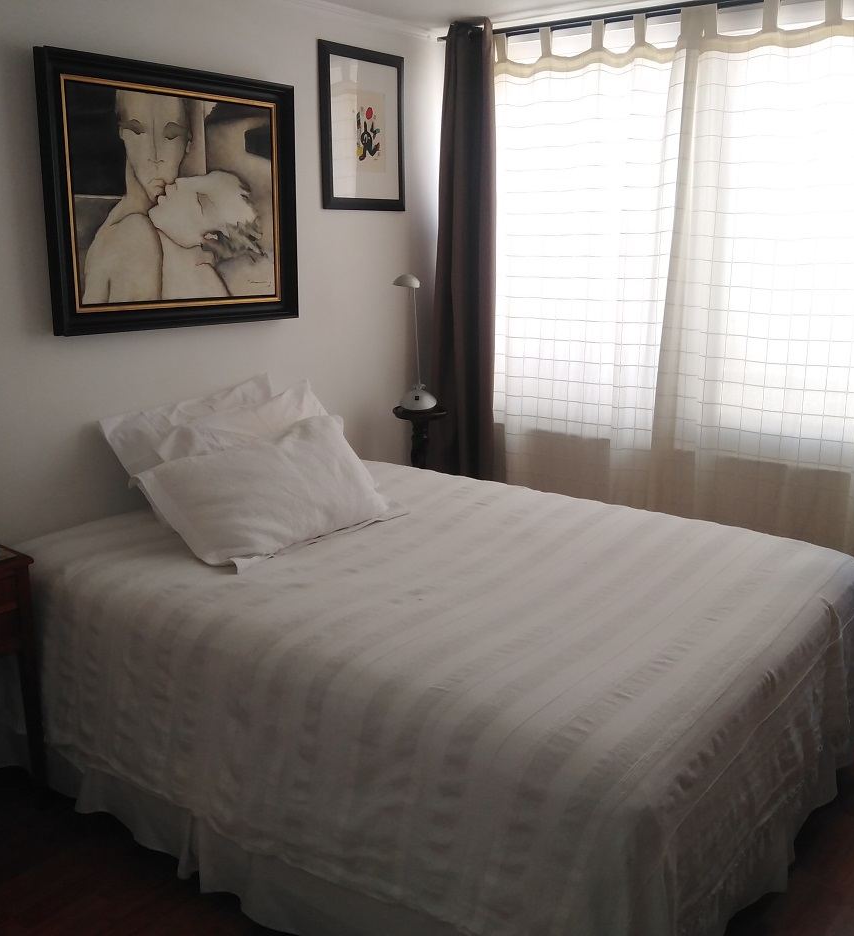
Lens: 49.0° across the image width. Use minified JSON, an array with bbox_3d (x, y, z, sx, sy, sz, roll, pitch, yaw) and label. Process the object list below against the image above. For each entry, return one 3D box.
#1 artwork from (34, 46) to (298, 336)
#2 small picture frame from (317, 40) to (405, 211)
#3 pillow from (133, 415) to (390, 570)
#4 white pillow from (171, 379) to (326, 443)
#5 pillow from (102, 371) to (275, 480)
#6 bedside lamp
[{"bbox_3d":[-0.756,-0.831,2.928,0.060,0.769,0.899,13,19,37],"label":"artwork"},{"bbox_3d":[-0.236,-1.255,3.499,0.025,0.567,0.458,13,19,37],"label":"small picture frame"},{"bbox_3d":[-0.461,0.057,2.755,0.680,0.390,0.160,-13,-20,-42],"label":"pillow"},{"bbox_3d":[-0.545,-0.025,2.872,0.680,0.430,0.150,-15,-18,-46],"label":"white pillow"},{"bbox_3d":[-0.642,-0.047,2.988,0.680,0.450,0.150,-17,-20,-49],"label":"pillow"},{"bbox_3d":[-0.043,-0.506,3.733,0.180,0.531,0.150,-7,16,-28],"label":"bedside lamp"}]

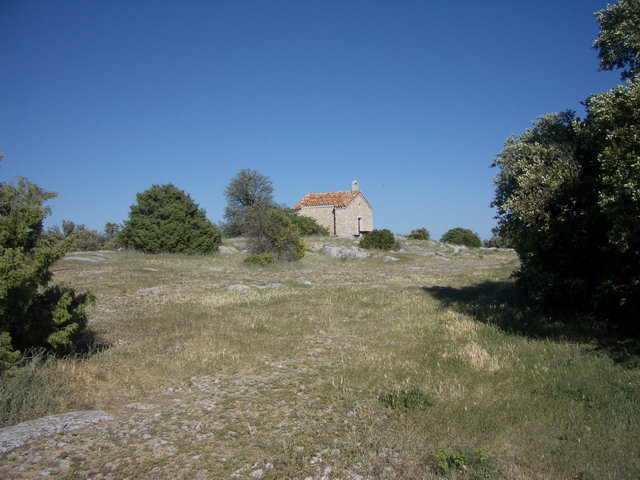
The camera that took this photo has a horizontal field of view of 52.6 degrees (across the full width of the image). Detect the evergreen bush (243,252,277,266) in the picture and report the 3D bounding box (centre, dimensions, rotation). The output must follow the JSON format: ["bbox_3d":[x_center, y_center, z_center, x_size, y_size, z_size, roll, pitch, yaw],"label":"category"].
[{"bbox_3d":[-3.506,1.130,37.500,1.827,0.811,1.644,-1,0,-5],"label":"evergreen bush"}]

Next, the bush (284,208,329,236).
[{"bbox_3d":[-1.576,-1.576,60.000,4.841,2.689,4.356,-1,0,-2],"label":"bush"}]

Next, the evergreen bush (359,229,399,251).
[{"bbox_3d":[4.791,-0.041,53.000,3.227,1.802,3.066,-1,0,5],"label":"evergreen bush"}]

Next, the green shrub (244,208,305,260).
[{"bbox_3d":[-2.689,-0.309,40.000,3.653,3.153,3.288,-1,0,-4],"label":"green shrub"}]

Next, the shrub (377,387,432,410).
[{"bbox_3d":[0.815,1.494,6.100,0.520,0.192,0.468,-1,0,8],"label":"shrub"}]

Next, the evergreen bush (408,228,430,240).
[{"bbox_3d":[10.148,-0.561,66.000,2.210,1.224,2.100,-1,0,9],"label":"evergreen bush"}]

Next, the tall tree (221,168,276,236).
[{"bbox_3d":[-6.851,-3.497,62.000,5.096,6.707,4.841,-1,0,-6],"label":"tall tree"}]

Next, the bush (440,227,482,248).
[{"bbox_3d":[13.557,-0.240,62.000,3.964,2.108,3.766,-1,0,12],"label":"bush"}]

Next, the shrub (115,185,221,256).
[{"bbox_3d":[-11.358,-1.552,49.000,7.682,5.301,7.298,-1,0,-13],"label":"shrub"}]

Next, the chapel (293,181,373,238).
[{"bbox_3d":[1.524,-3.196,69.444,6.422,5.868,5.726,-1,0,34],"label":"chapel"}]

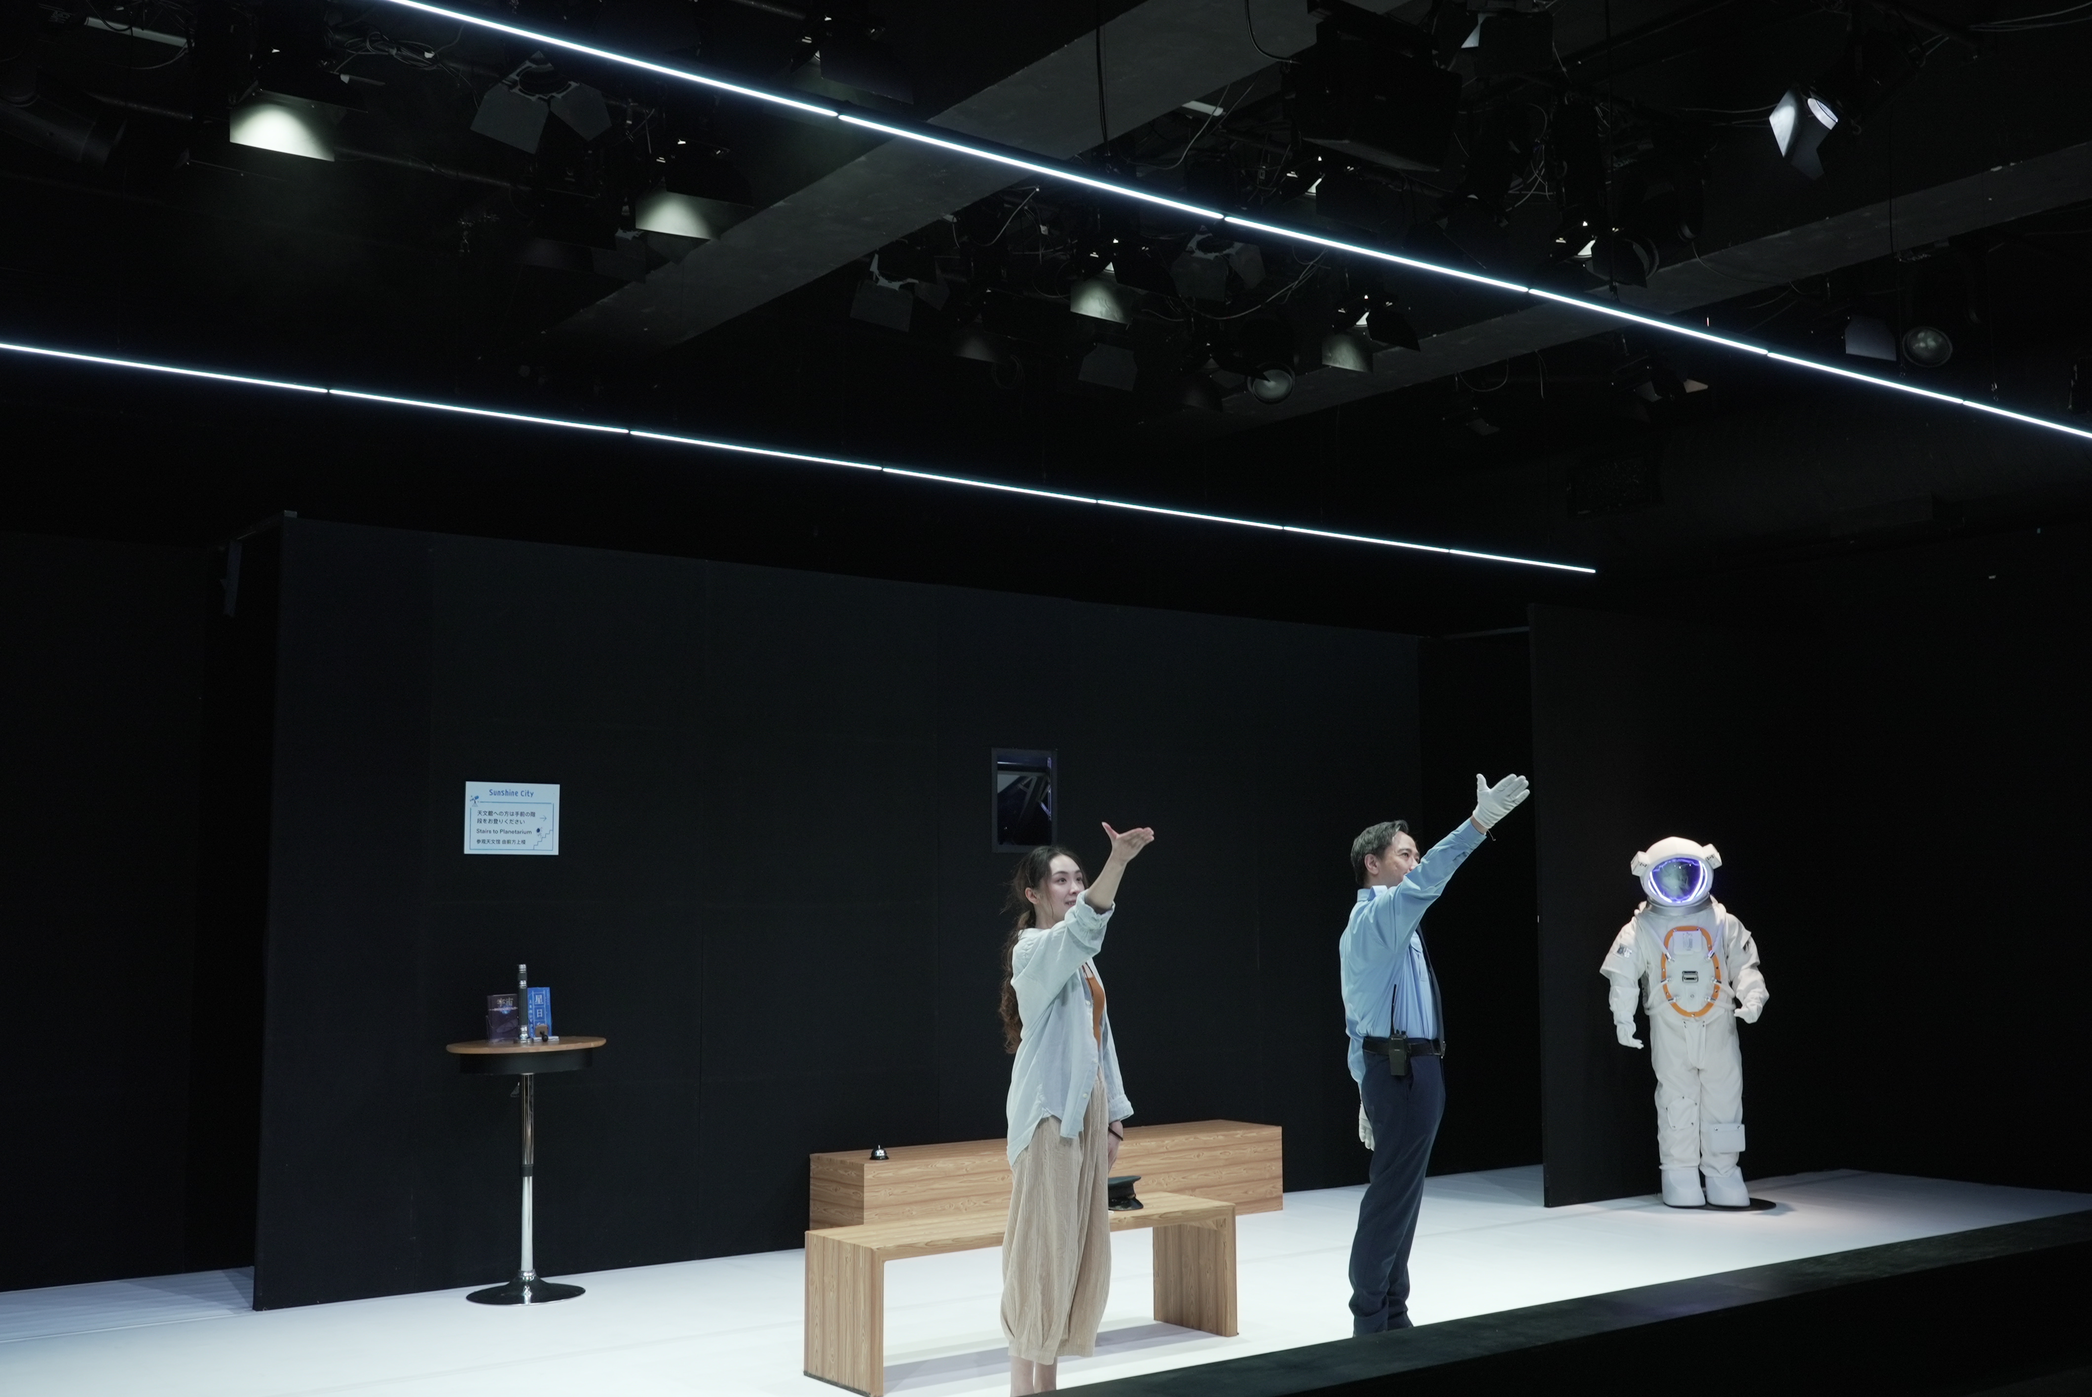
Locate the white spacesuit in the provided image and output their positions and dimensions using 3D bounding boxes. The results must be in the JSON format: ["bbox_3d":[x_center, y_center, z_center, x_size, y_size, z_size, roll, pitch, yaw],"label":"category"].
[{"bbox_3d":[3.228,1.618,10.300,0.795,1.818,0.550,-2,-6,17],"label":"white spacesuit"}]

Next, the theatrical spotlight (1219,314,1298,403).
[{"bbox_3d":[0.898,-1.438,8.567,0.280,0.370,0.290,0,-44,1],"label":"theatrical spotlight"}]

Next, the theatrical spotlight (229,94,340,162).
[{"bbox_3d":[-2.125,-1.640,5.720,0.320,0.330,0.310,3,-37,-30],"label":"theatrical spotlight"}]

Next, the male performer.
[{"bbox_3d":[1.353,1.228,6.999,0.689,1.934,0.550,-1,-6,6],"label":"male performer"}]

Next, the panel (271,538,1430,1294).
[{"bbox_3d":[-0.443,0.965,9.531,6.206,2.983,0.100,4,-7,-36],"label":"panel"}]

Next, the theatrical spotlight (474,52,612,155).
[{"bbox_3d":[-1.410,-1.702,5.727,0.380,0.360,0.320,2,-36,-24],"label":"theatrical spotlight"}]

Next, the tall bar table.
[{"bbox_3d":[-2.007,1.821,7.886,0.605,0.954,0.605,1,-6,-14],"label":"tall bar table"}]

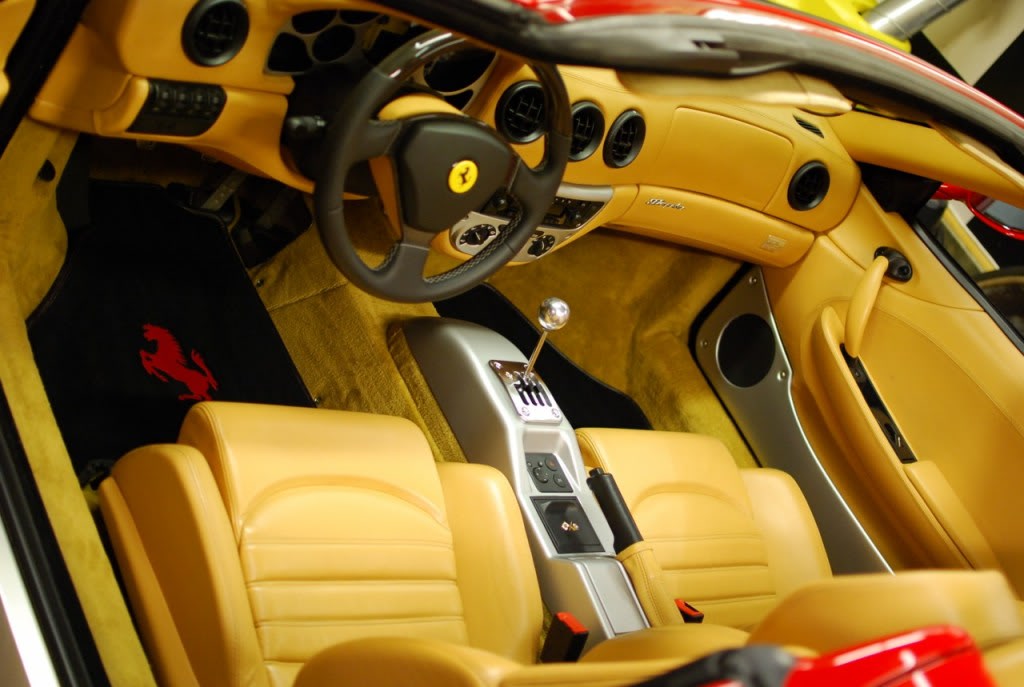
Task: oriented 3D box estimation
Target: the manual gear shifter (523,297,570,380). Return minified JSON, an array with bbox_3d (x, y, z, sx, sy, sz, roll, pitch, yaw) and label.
[{"bbox_3d":[0.045,-0.005,2.214,0.048,0.139,0.048,4,28,-42],"label":"manual gear shifter"}]

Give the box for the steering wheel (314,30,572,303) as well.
[{"bbox_3d":[-0.081,-0.224,1.851,0.370,0.370,0.085,6,25,-43],"label":"steering wheel"}]

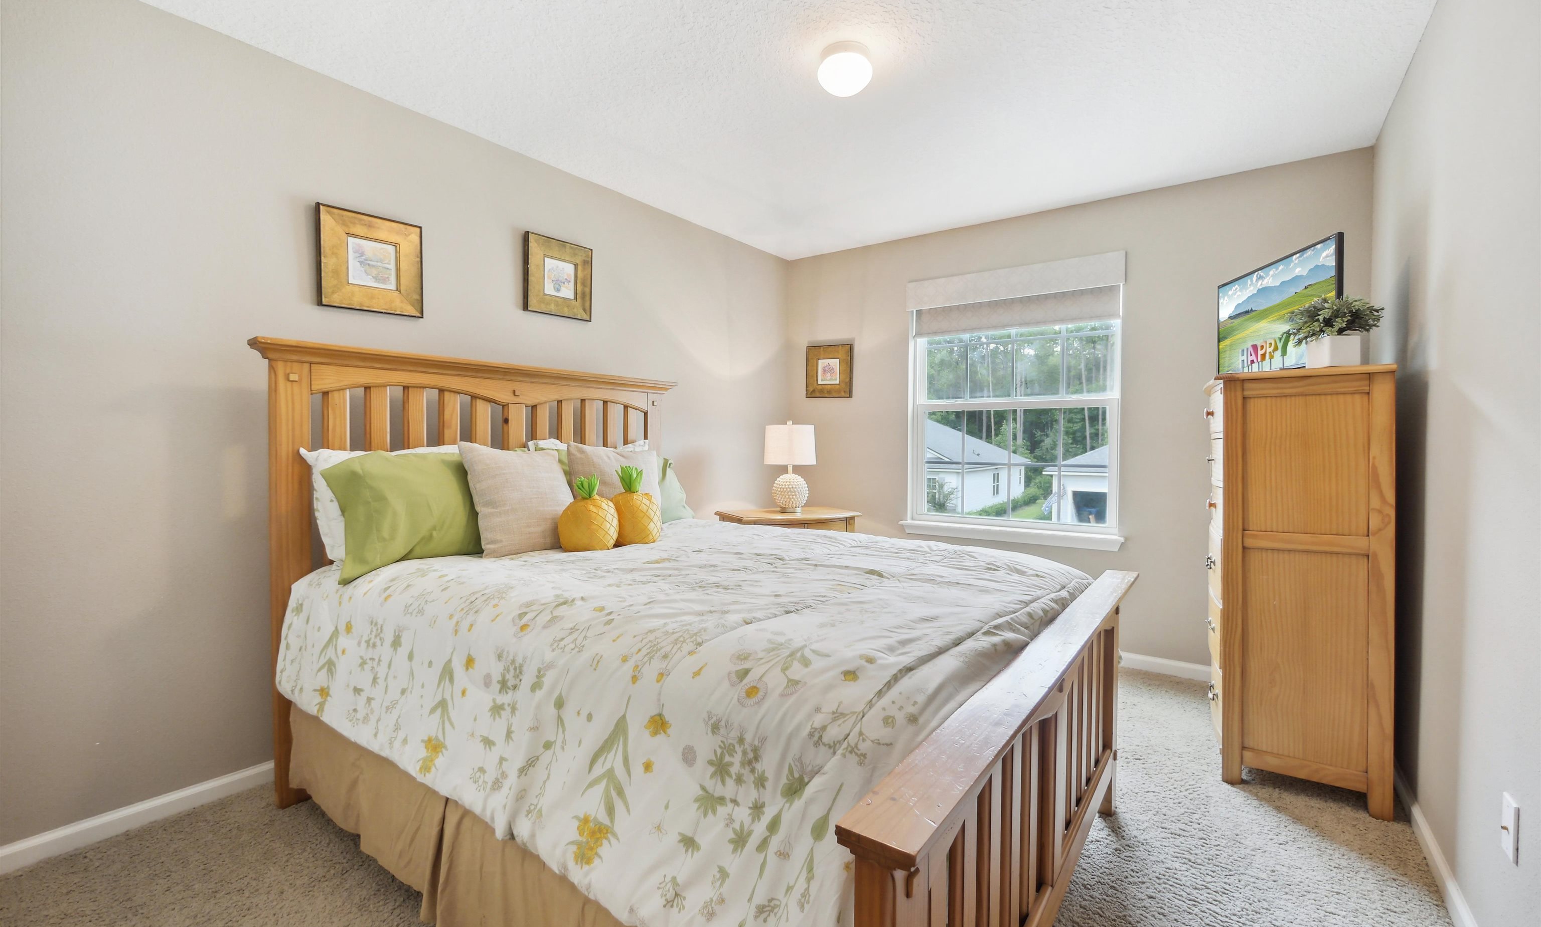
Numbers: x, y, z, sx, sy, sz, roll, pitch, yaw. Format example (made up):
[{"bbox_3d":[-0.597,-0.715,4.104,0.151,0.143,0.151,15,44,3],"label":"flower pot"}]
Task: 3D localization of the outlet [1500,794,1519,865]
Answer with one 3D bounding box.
[{"bbox_3d":[1.433,0.707,1.209,0.008,0.115,0.071,1,2,37],"label":"outlet"}]

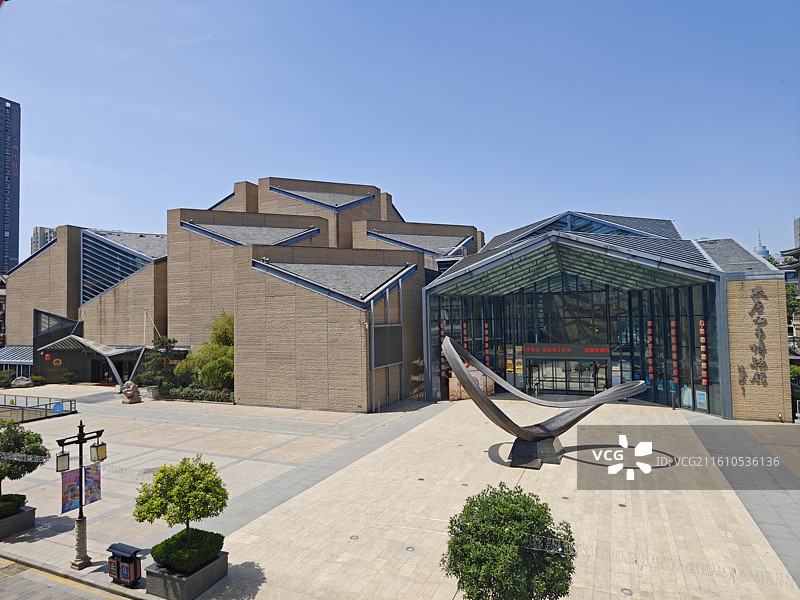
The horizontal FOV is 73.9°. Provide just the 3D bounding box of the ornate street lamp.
[{"bbox_3d":[-8.902,5.344,14.857,0.480,3.950,1.500,-2,-2,23],"label":"ornate street lamp"}]

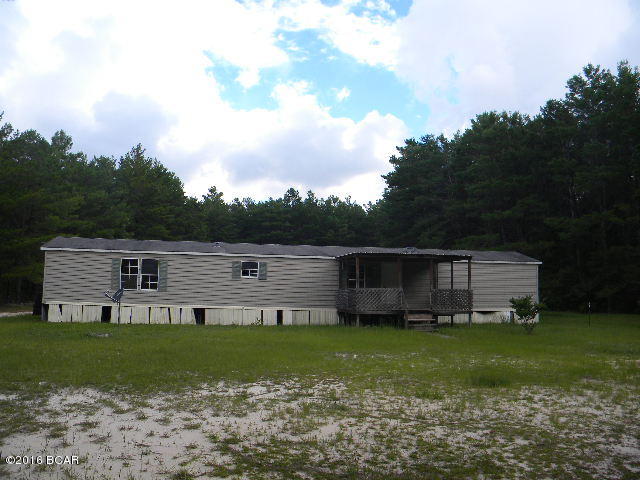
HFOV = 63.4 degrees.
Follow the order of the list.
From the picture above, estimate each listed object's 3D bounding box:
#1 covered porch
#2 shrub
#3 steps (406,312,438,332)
[{"bbox_3d":[3.662,2.252,22.993,4.980,3.000,3.500,2,-5,-6],"label":"covered porch"},{"bbox_3d":[7.539,2.720,18.900,1.300,1.430,1.200,2,-5,-6],"label":"shrub"},{"bbox_3d":[4.084,3.293,20.720,1.190,0.700,0.950,2,-5,-6],"label":"steps"}]

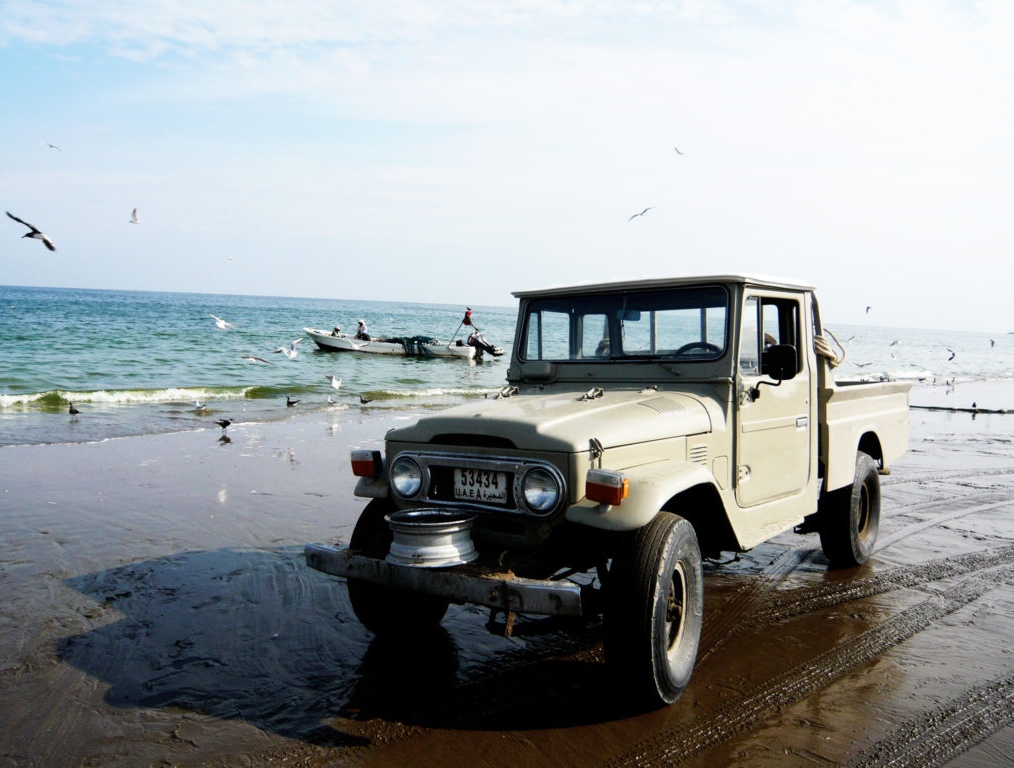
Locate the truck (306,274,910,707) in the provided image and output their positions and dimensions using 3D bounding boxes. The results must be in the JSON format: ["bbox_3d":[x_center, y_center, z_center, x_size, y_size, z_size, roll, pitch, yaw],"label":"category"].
[{"bbox_3d":[1.129,0.339,5.270,1.710,1.890,4.807,0,1,39],"label":"truck"}]

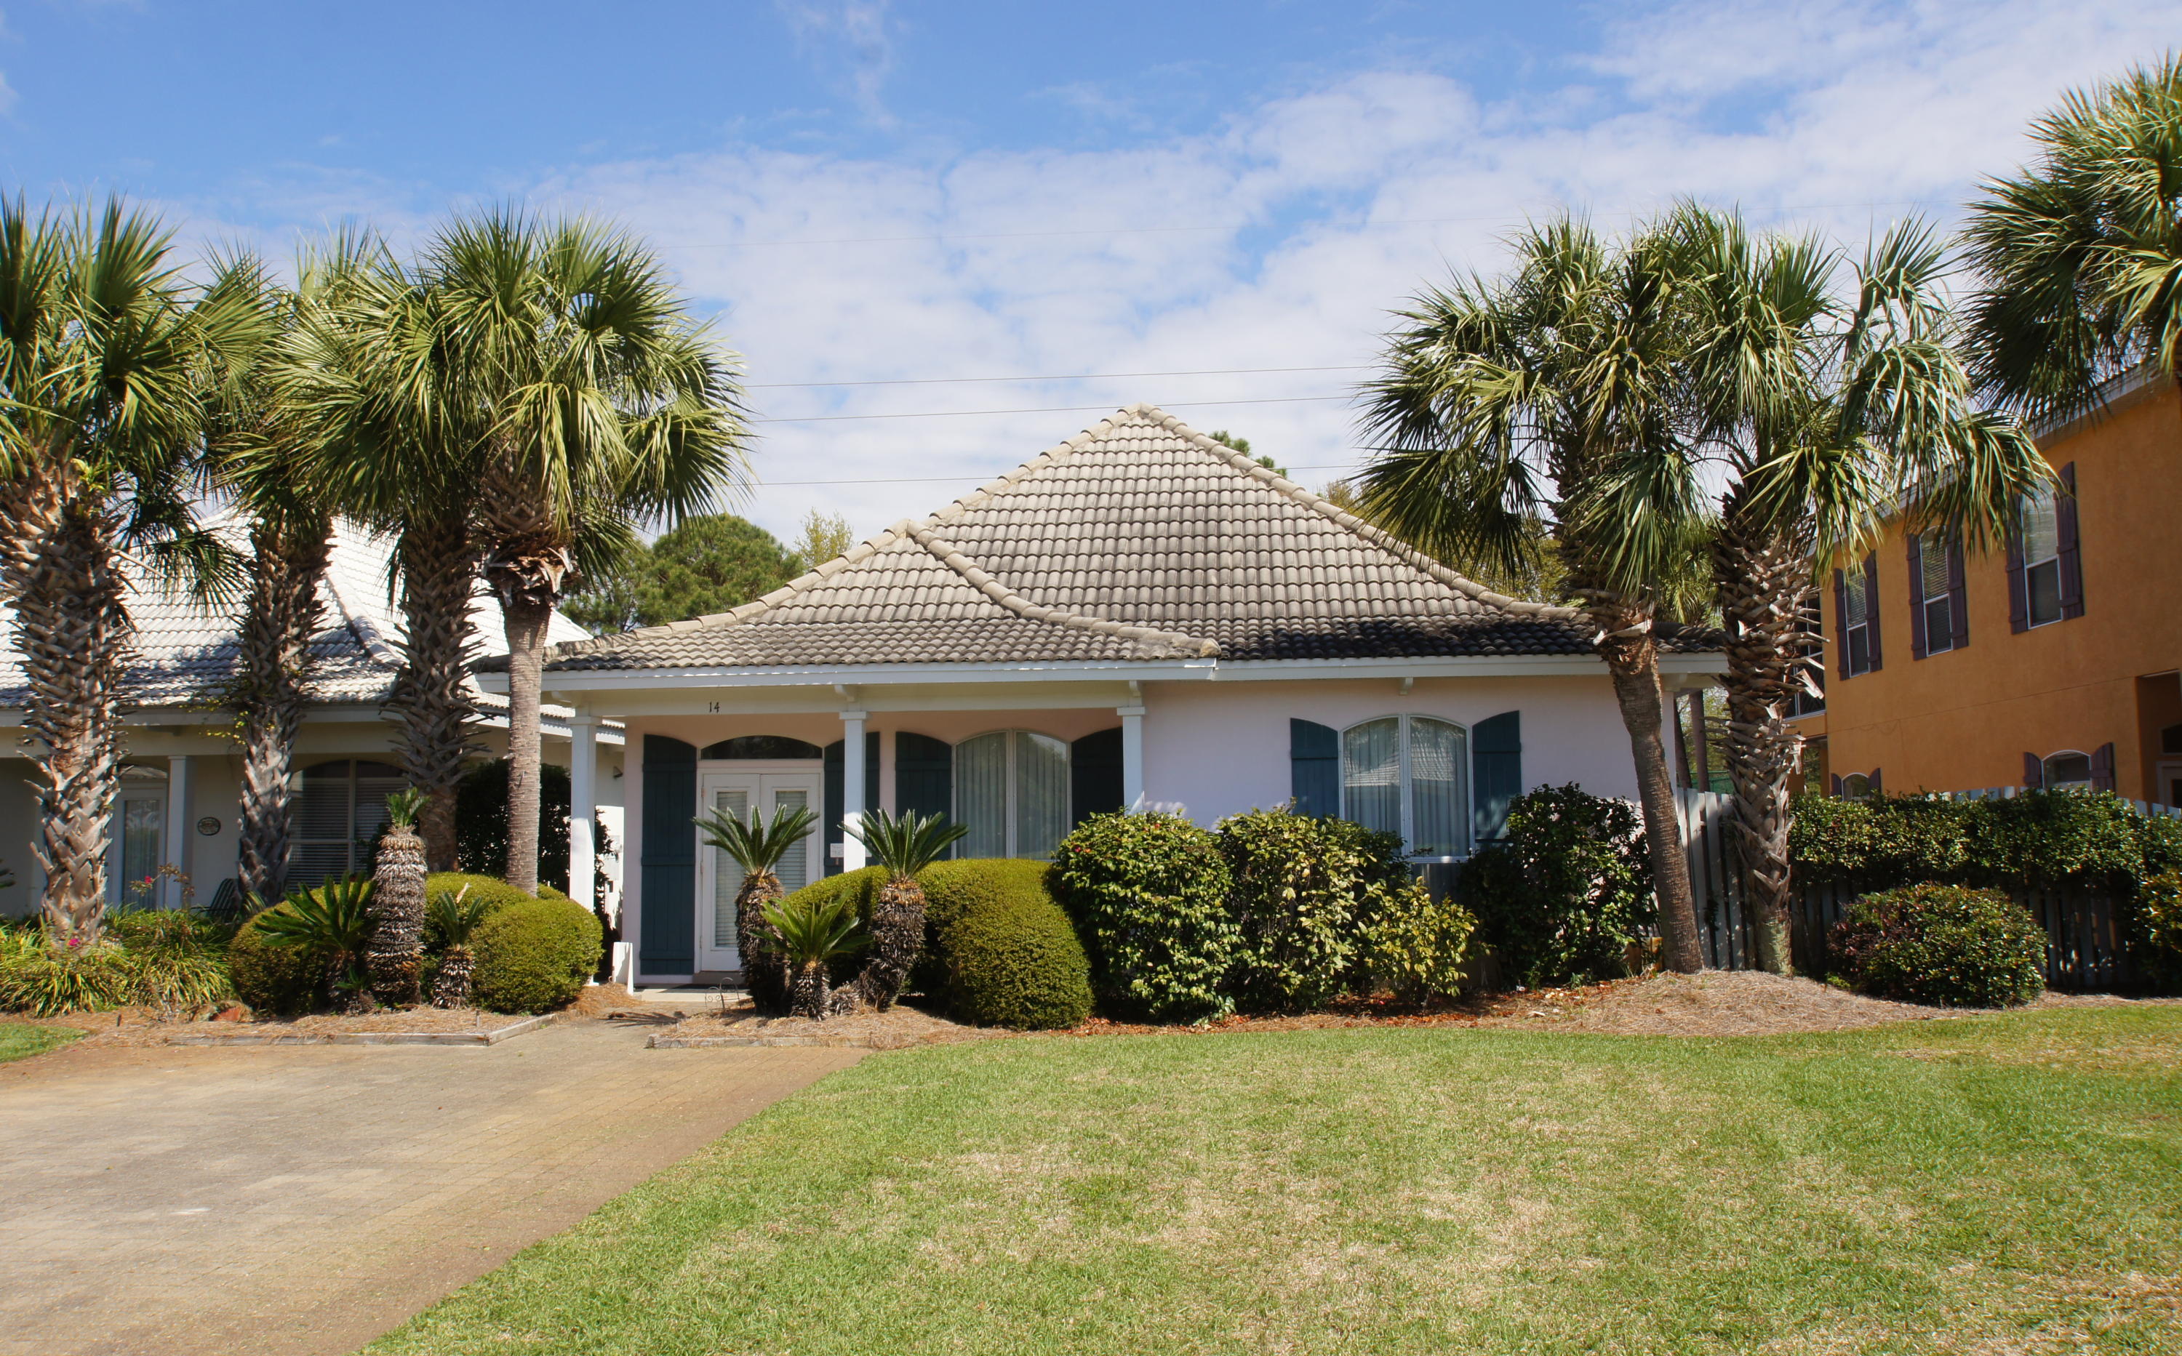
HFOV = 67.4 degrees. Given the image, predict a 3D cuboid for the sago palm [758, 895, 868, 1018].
[{"bbox_3d":[-2.403,2.378,14.091,1.000,1.058,0.950,-1,-5,5],"label":"sago palm"}]

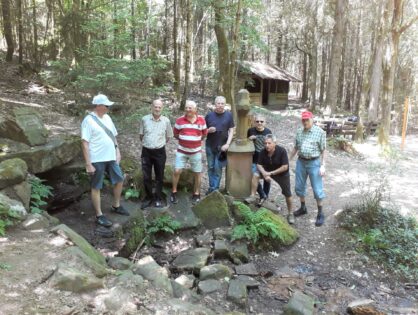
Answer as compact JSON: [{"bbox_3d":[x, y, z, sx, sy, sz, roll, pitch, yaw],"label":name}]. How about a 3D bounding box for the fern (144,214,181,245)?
[{"bbox_3d":[-0.655,1.014,4.600,0.500,0.360,0.440,1,6,0],"label":"fern"}]

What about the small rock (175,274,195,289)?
[{"bbox_3d":[-0.236,1.202,3.171,0.180,0.100,0.140,1,10,0],"label":"small rock"}]

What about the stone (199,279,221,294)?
[{"bbox_3d":[0.015,1.331,3.370,0.240,0.100,0.200,1,8,0],"label":"stone"}]

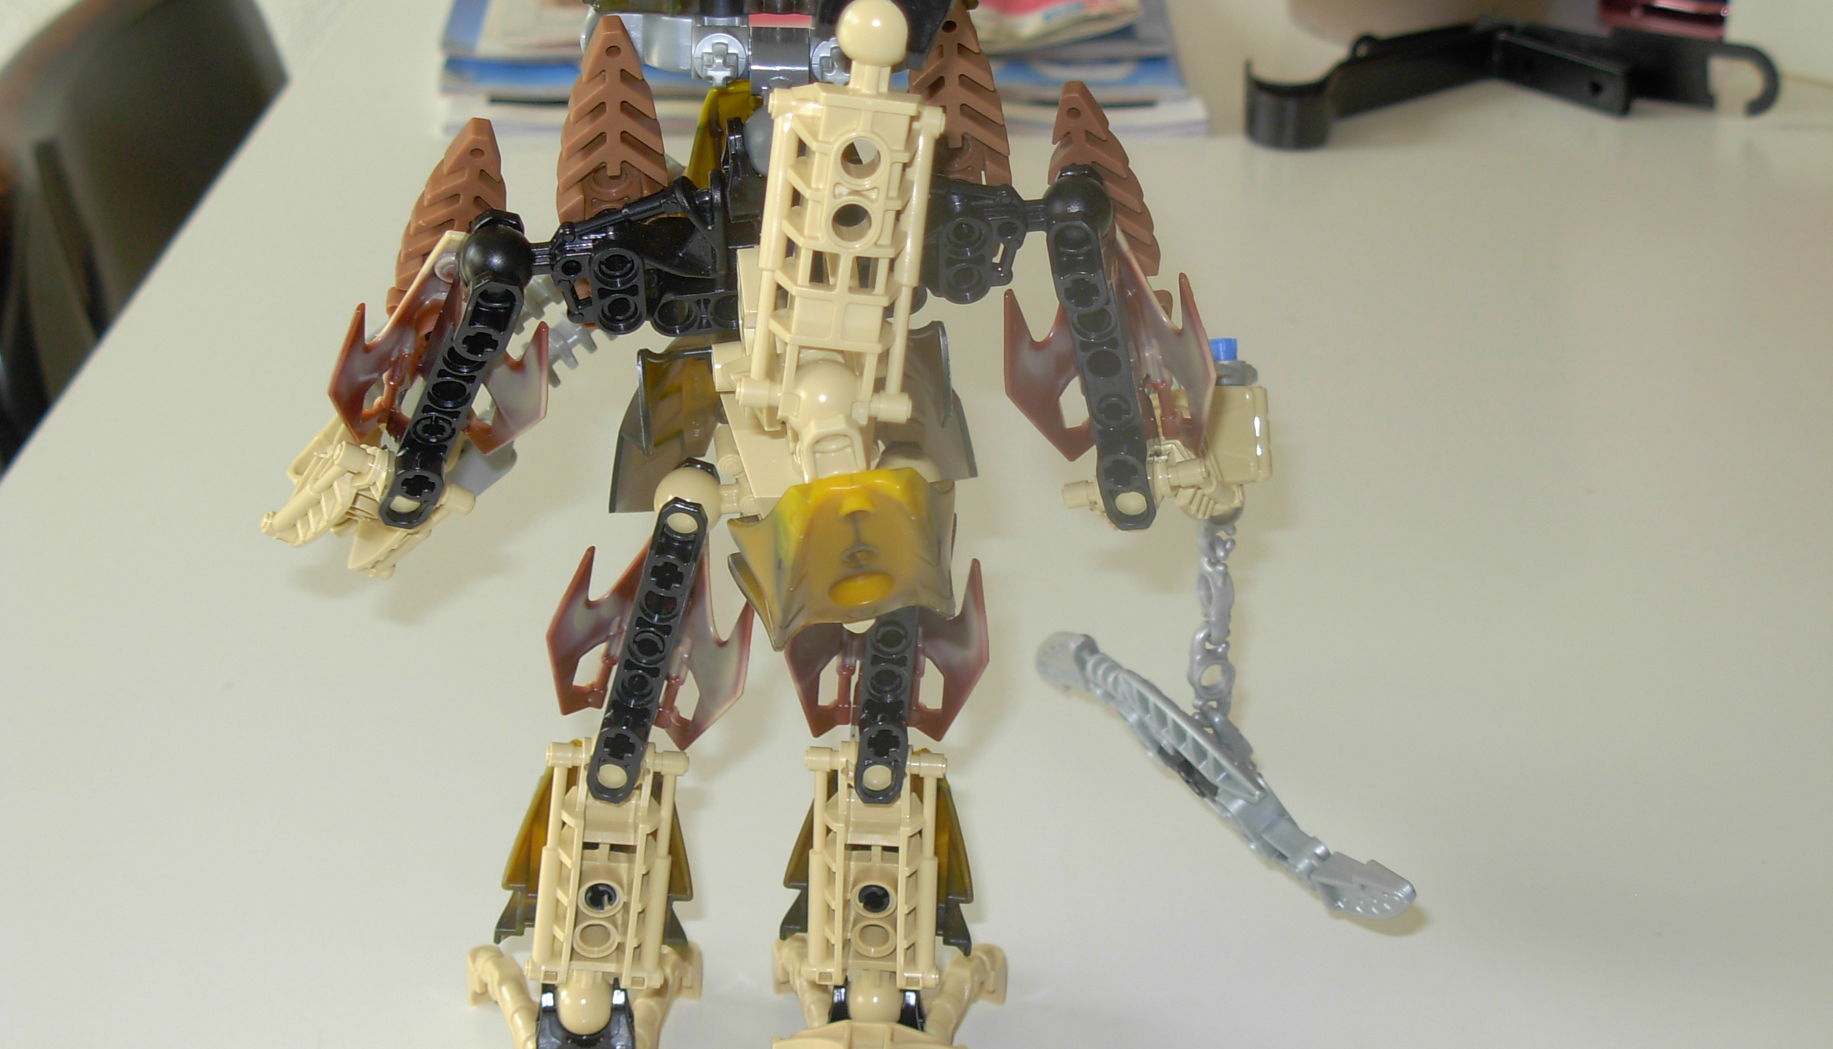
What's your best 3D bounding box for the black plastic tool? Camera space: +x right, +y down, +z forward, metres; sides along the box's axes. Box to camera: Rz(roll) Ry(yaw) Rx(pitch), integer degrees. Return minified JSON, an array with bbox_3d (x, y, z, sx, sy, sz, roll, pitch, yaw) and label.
[{"bbox_3d":[0.161,-0.123,1.099,0.147,0.019,0.054,-3,26,-5],"label":"black plastic tool"}]

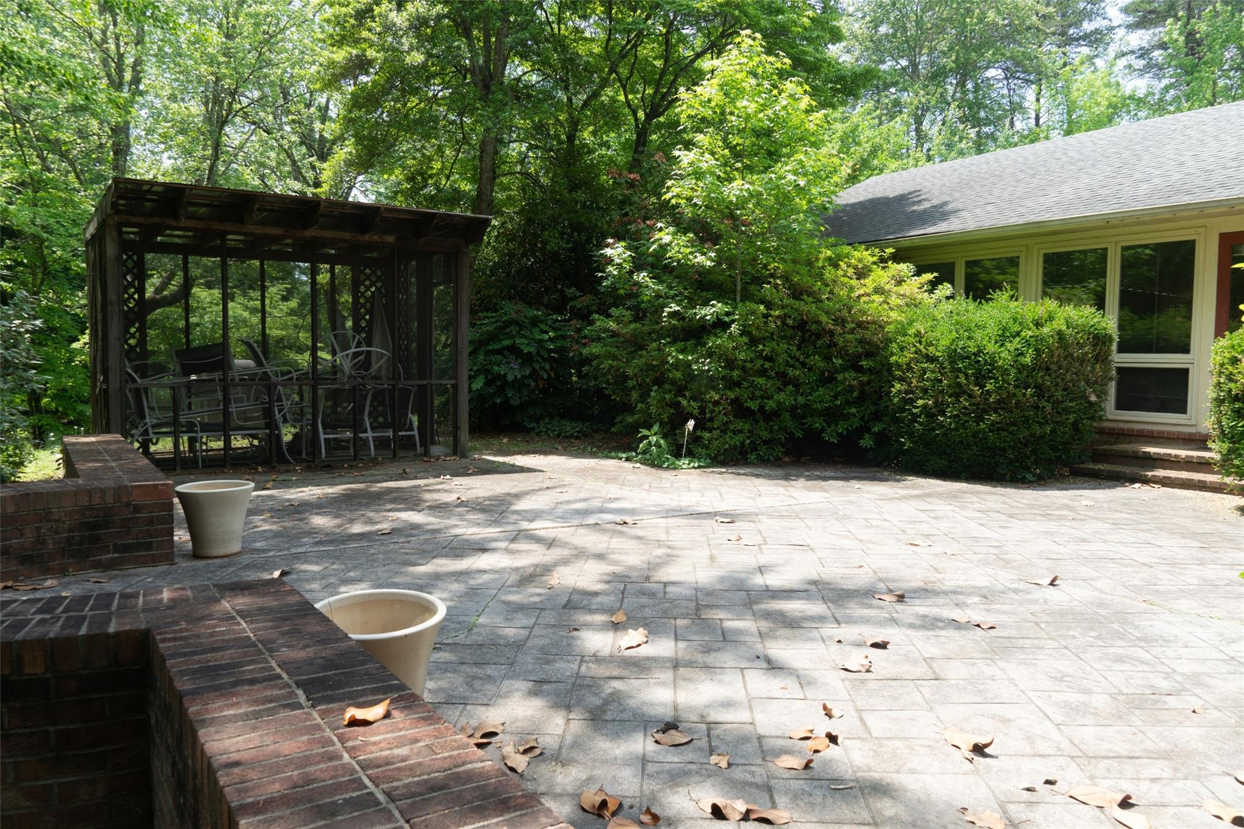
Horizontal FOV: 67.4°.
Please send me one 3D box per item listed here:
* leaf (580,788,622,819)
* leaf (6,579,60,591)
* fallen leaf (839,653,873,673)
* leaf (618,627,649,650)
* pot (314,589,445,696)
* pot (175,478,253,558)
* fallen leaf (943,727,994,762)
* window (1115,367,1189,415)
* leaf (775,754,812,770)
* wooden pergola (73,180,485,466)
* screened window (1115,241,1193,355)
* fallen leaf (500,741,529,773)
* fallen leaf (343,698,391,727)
[{"bbox_3d":[-0.056,1.048,2.516,0.118,0.045,0.085,0,5,-5],"label":"leaf"},{"bbox_3d":[-2.867,0.829,4.536,0.242,0.035,0.100,0,4,-8],"label":"leaf"},{"bbox_3d":[0.867,0.918,3.454,0.146,0.030,0.097,-3,6,-40],"label":"fallen leaf"},{"bbox_3d":[0.047,0.894,3.722,0.099,0.035,0.169,3,5,30],"label":"leaf"},{"bbox_3d":[-0.767,0.814,2.935,0.429,0.393,0.429,0,3,0],"label":"pot"},{"bbox_3d":[-2.297,0.598,5.287,0.418,0.389,0.418,-1,4,-17],"label":"pot"},{"bbox_3d":[1.015,0.964,2.732,0.144,0.045,0.104,4,6,40],"label":"fallen leaf"},{"bbox_3d":[5.601,-0.252,9.869,0.060,0.483,0.751,-2,4,-36],"label":"window"},{"bbox_3d":[0.508,1.033,2.772,0.114,0.027,0.050,1,5,10],"label":"leaf"},{"bbox_3d":[-3.650,-0.810,10.000,3.400,2.540,3.250,-3,5,-33],"label":"wooden pergola"},{"bbox_3d":[5.608,-1.217,9.815,0.060,1.172,0.759,-2,4,-36],"label":"screened window"},{"bbox_3d":[-0.306,0.973,2.654,0.072,0.035,0.140,-2,5,-25],"label":"fallen leaf"},{"bbox_3d":[-0.489,0.570,1.787,0.094,0.035,0.056,-1,4,-22],"label":"fallen leaf"}]

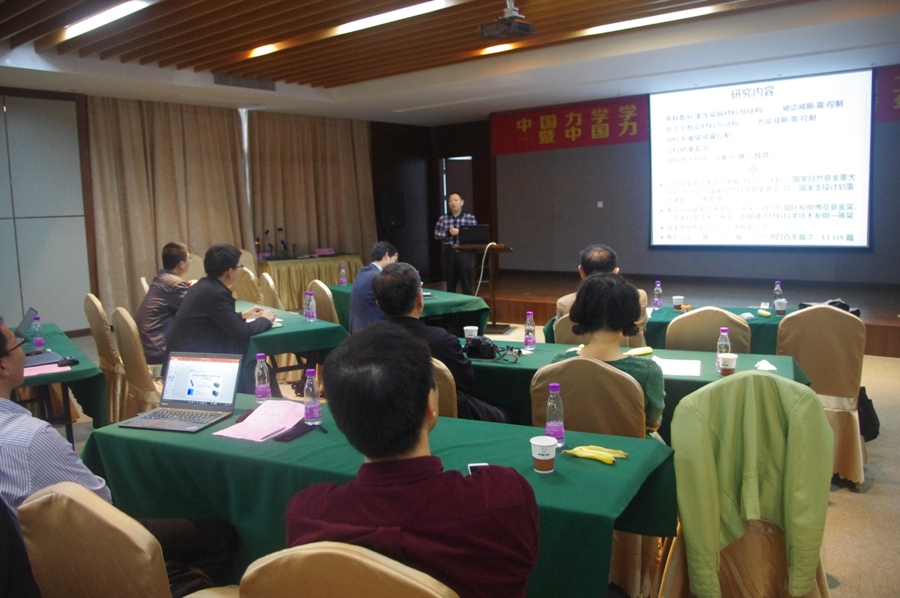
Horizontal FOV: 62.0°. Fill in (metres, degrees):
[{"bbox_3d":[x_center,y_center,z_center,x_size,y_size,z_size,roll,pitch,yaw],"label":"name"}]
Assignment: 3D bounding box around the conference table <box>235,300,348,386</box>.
[{"bbox_3d":[-1.487,0.429,5.600,0.680,0.600,1.900,-7,9,-34],"label":"conference table"}]

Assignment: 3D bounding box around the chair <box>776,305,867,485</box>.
[{"bbox_3d":[2.011,0.475,4.066,0.430,0.960,0.550,2,8,26],"label":"chair"}]

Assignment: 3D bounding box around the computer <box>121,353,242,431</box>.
[{"bbox_3d":[-0.986,0.334,2.765,0.331,0.216,0.323,1,8,17],"label":"computer"}]

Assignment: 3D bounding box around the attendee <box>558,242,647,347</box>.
[{"bbox_3d":[0.977,0.276,4.567,0.550,1.260,0.780,2,8,26],"label":"attendee"}]

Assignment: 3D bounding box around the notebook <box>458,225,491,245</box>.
[{"bbox_3d":[0.323,-0.788,9.145,0.370,0.240,0.300,0,7,16],"label":"notebook"}]

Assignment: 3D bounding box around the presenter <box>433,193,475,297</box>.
[{"bbox_3d":[0.076,-0.480,9.369,0.540,1.700,0.360,0,7,14],"label":"presenter"}]

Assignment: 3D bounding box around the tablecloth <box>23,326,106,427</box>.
[{"bbox_3d":[-2.525,0.641,4.378,0.620,0.700,1.880,-6,8,-34],"label":"tablecloth"}]

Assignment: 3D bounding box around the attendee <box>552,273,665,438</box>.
[{"bbox_3d":[0.687,0.494,3.168,0.480,1.230,0.720,1,8,25],"label":"attendee"}]

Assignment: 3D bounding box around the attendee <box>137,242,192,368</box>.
[{"bbox_3d":[-1.979,0.230,5.496,0.820,1.300,0.540,-7,9,-36],"label":"attendee"}]

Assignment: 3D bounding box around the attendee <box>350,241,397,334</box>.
[{"bbox_3d":[-0.576,0.132,6.343,0.750,1.245,0.500,-7,9,-35],"label":"attendee"}]

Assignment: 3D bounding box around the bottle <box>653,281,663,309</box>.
[{"bbox_3d":[1.457,-0.026,5.234,0.061,0.200,0.061,-2,7,0],"label":"bottle"}]

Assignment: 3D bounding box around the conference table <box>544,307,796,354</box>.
[{"bbox_3d":[1.647,0.474,4.878,1.820,0.750,0.640,2,8,26],"label":"conference table"}]

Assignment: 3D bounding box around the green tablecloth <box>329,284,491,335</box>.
[{"bbox_3d":[-0.503,0.233,6.910,0.670,0.600,1.870,-6,8,-33],"label":"green tablecloth"}]

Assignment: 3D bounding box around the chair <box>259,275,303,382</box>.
[{"bbox_3d":[-1.430,0.220,6.979,0.560,0.970,0.440,-7,9,-35],"label":"chair"}]

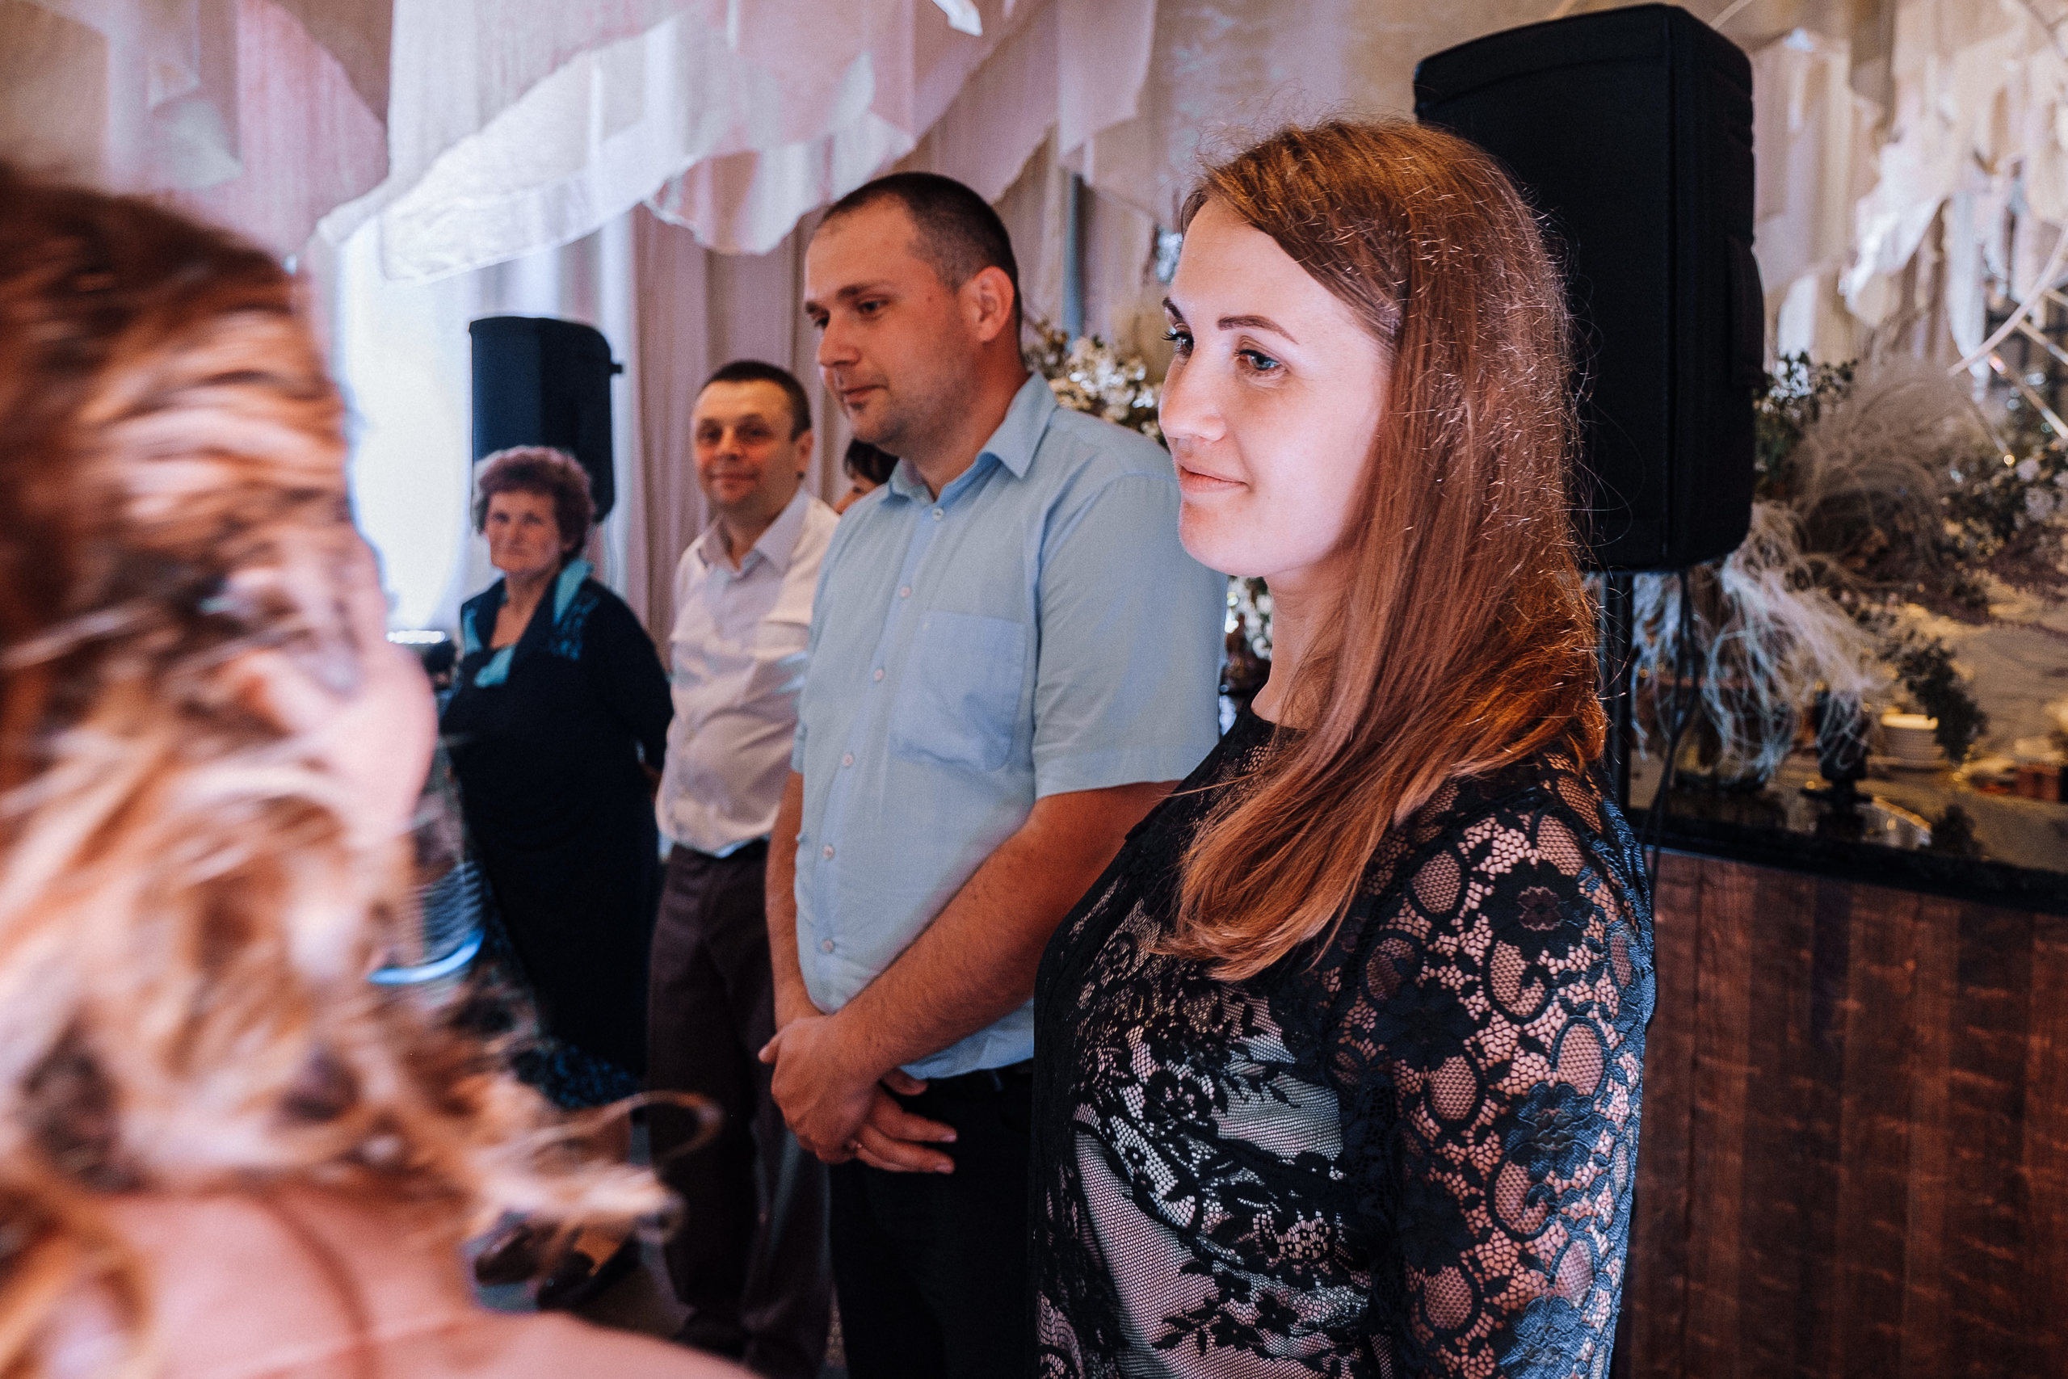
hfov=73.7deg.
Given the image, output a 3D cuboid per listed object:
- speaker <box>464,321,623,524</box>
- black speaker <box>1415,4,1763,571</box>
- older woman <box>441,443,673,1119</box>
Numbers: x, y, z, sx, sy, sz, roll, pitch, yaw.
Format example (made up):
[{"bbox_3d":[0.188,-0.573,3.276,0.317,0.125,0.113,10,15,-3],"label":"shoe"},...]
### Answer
[{"bbox_3d":[-1.705,-0.917,4.844,0.365,0.670,0.345,2,5,33],"label":"speaker"},{"bbox_3d":[0.768,-0.510,1.920,0.345,0.670,0.365,-4,6,-43],"label":"black speaker"},{"bbox_3d":[-0.914,0.349,2.650,0.480,1.600,0.360,2,5,30],"label":"older woman"}]

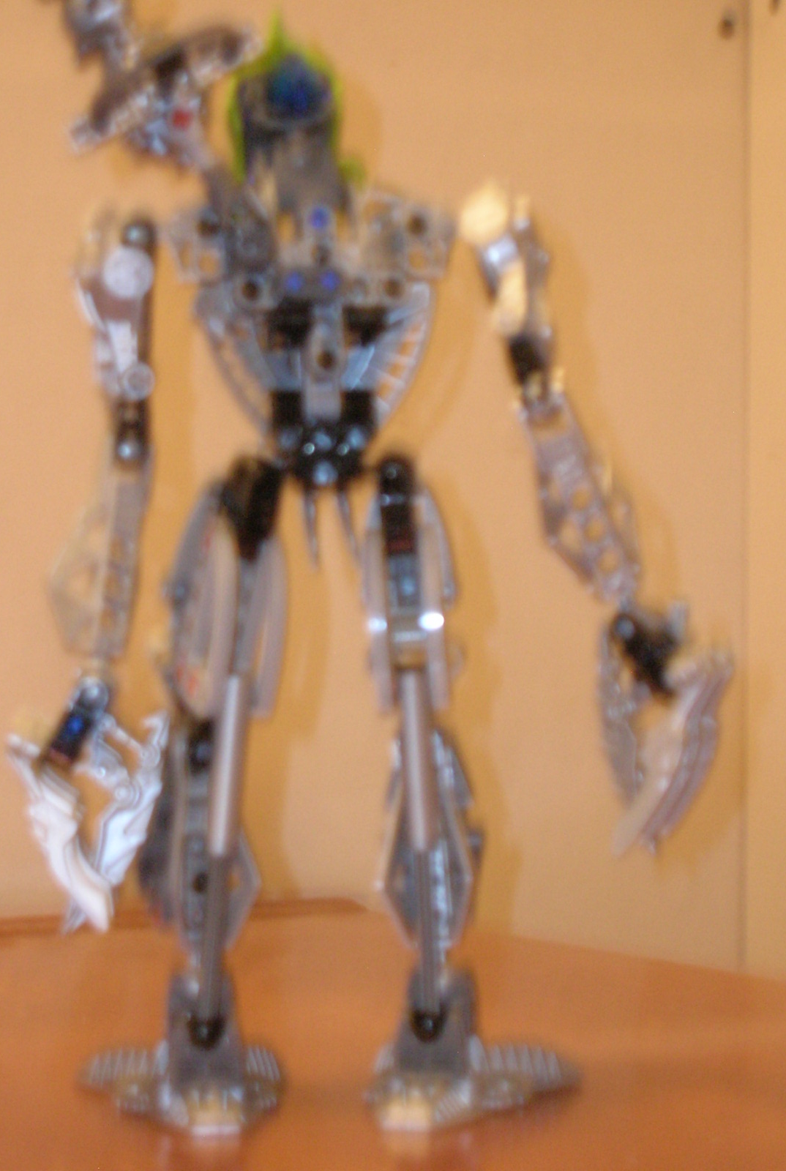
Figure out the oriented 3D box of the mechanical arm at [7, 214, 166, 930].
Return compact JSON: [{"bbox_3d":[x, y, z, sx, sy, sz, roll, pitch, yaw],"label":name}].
[{"bbox_3d":[-0.069,-0.003,0.682,0.035,0.157,0.045,0,3,0],"label":"mechanical arm"}]

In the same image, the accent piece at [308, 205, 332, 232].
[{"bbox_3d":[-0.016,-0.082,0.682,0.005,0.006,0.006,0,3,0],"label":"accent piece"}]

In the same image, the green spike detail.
[{"bbox_3d":[-0.022,-0.110,0.693,0.031,0.039,0.030,0,3,0],"label":"green spike detail"}]

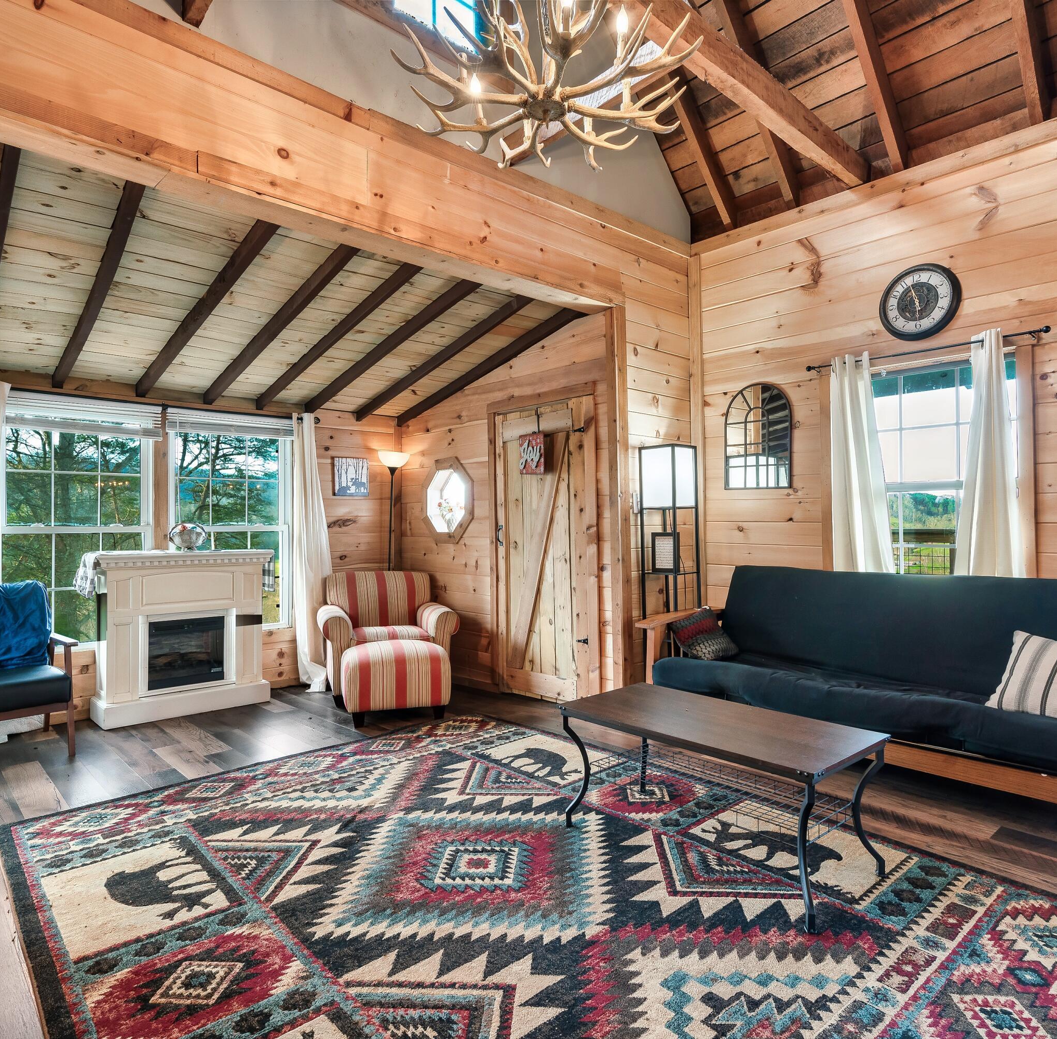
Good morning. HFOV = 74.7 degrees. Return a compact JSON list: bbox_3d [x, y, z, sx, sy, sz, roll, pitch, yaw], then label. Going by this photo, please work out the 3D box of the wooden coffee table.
[{"bbox_3d":[0.670,0.966,2.532,0.541,0.471,1.027,0,0,-43],"label":"wooden coffee table"}]

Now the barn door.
[{"bbox_3d":[0.100,0.226,4.489,0.060,1.934,0.934,0,0,-42],"label":"barn door"}]

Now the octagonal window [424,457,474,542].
[{"bbox_3d":[-0.587,-0.150,5.347,0.090,0.663,0.640,0,0,-43],"label":"octagonal window"}]

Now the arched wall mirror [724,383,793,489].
[{"bbox_3d":[1.413,-0.517,4.312,0.030,0.657,0.455,0,0,-42],"label":"arched wall mirror"}]

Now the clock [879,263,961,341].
[{"bbox_3d":[2.035,-1.134,3.608,0.060,0.386,0.389,0,0,-42],"label":"clock"}]

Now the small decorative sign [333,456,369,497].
[{"bbox_3d":[-1.365,-0.331,5.380,0.299,0.297,0.030,0,0,-42],"label":"small decorative sign"}]

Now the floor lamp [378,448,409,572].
[{"bbox_3d":[-1.128,0.331,5.648,0.260,1.800,0.260,0,0,-43],"label":"floor lamp"}]

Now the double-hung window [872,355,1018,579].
[{"bbox_3d":[2.085,-0.171,3.639,0.090,1.260,0.880,0,0,-43],"label":"double-hung window"}]

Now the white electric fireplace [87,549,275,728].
[{"bbox_3d":[-2.187,0.713,4.413,1.026,1.006,0.357,0,0,-42],"label":"white electric fireplace"}]

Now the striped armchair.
[{"bbox_3d":[-1.050,0.801,5.025,0.920,0.850,0.850,0,0,-20],"label":"striped armchair"}]

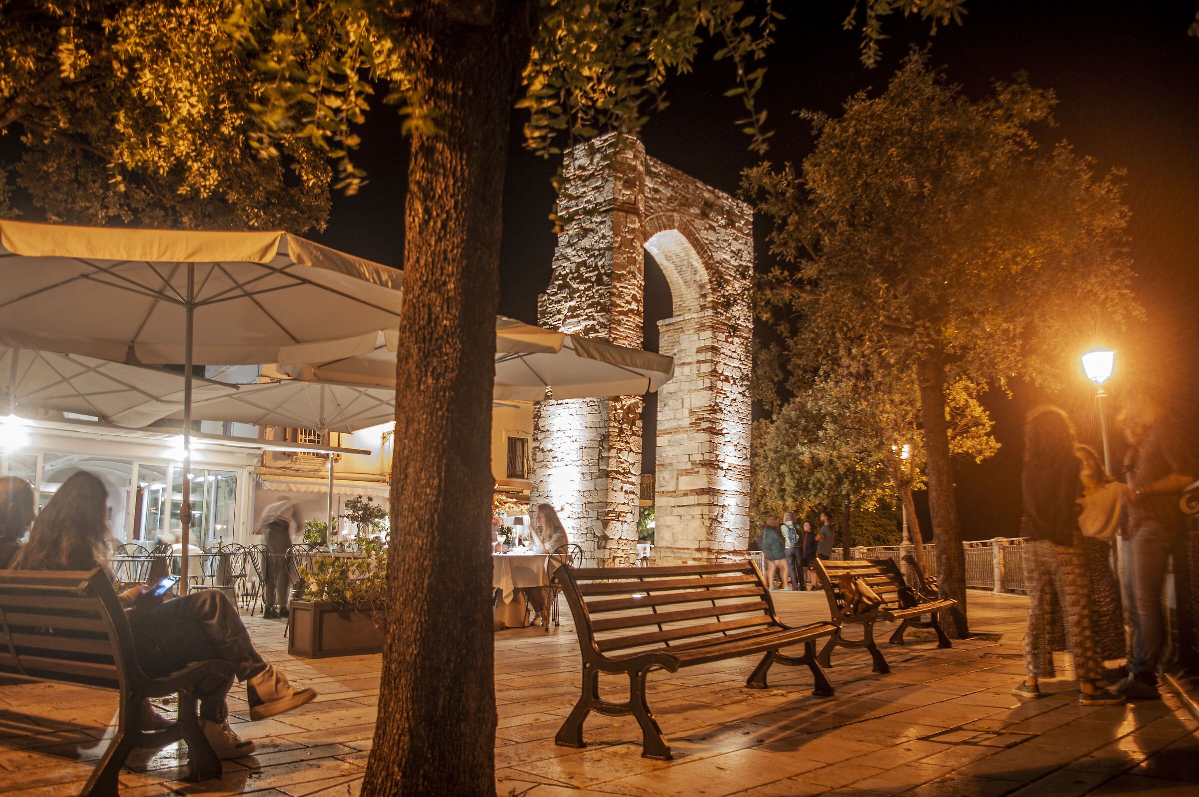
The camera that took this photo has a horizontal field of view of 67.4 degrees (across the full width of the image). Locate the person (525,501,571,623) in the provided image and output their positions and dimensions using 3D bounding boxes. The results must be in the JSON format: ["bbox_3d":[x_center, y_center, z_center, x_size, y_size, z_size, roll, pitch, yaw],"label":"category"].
[{"bbox_3d":[-0.584,1.864,10.081,0.680,1.320,0.480,-2,-10,10],"label":"person"}]

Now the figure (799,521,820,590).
[{"bbox_3d":[4.775,3.552,20.400,0.450,1.540,0.320,-2,-10,10],"label":"figure"}]

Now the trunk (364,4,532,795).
[{"bbox_3d":[-0.521,-0.115,3.308,0.560,3.050,0.500,-1,-10,0],"label":"trunk"}]

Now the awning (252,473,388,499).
[{"bbox_3d":[-5.343,1.642,17.400,0.750,0.450,2.750,-9,-13,41],"label":"awning"}]

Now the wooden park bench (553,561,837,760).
[{"bbox_3d":[0.607,1.261,4.731,0.660,0.800,2.020,-7,-12,33],"label":"wooden park bench"}]

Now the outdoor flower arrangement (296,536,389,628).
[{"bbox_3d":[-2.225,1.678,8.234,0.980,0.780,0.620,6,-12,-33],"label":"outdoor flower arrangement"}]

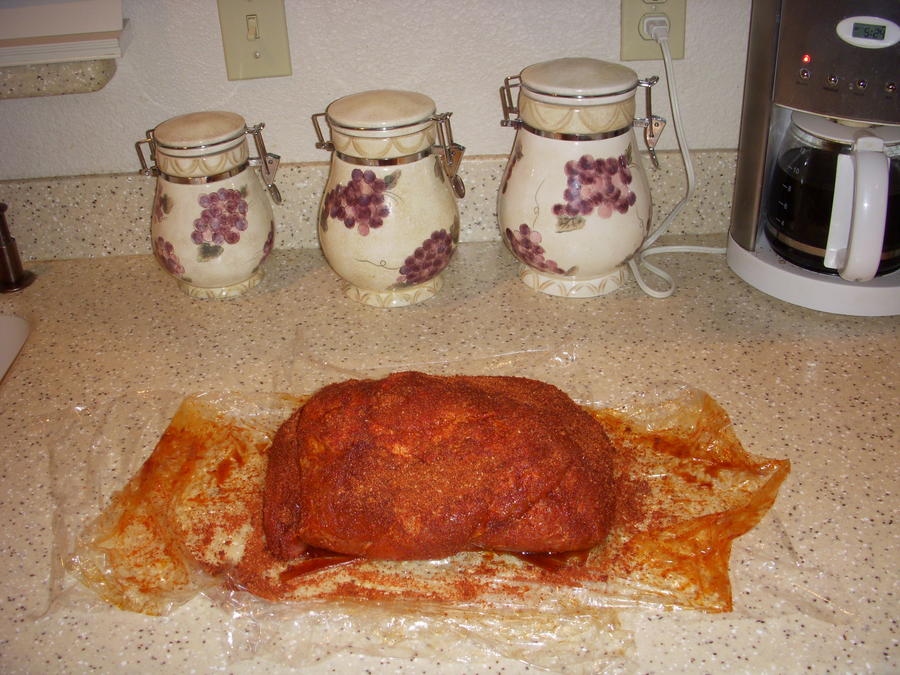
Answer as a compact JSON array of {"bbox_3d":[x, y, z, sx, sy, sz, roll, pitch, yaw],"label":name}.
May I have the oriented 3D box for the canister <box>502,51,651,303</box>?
[{"bbox_3d":[0.131,-0.163,1.000,0.166,0.221,0.159,0,30,5],"label":"canister"}]

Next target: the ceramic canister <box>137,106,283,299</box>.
[{"bbox_3d":[-0.246,-0.141,1.033,0.147,0.178,0.131,-7,30,-8],"label":"ceramic canister"}]

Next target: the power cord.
[{"bbox_3d":[0.245,-0.189,1.005,0.122,0.256,0.172,-2,30,0],"label":"power cord"}]

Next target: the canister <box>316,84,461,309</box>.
[{"bbox_3d":[-0.059,-0.141,0.997,0.154,0.198,0.146,5,30,12],"label":"canister"}]

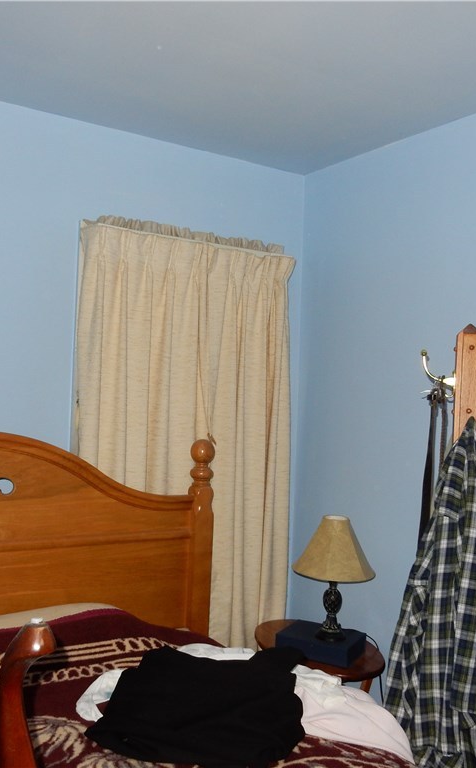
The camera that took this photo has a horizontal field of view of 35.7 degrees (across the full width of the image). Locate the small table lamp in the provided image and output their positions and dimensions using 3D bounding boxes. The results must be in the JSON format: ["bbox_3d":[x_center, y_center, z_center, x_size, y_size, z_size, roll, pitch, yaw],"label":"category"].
[{"bbox_3d":[0.302,0.620,2.375,0.266,0.393,0.266,2,-1,0],"label":"small table lamp"}]

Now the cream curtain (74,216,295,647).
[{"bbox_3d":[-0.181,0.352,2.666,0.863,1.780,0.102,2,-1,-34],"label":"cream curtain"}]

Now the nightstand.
[{"bbox_3d":[0.252,1.195,2.453,0.360,0.660,0.560,2,-1,-28],"label":"nightstand"}]

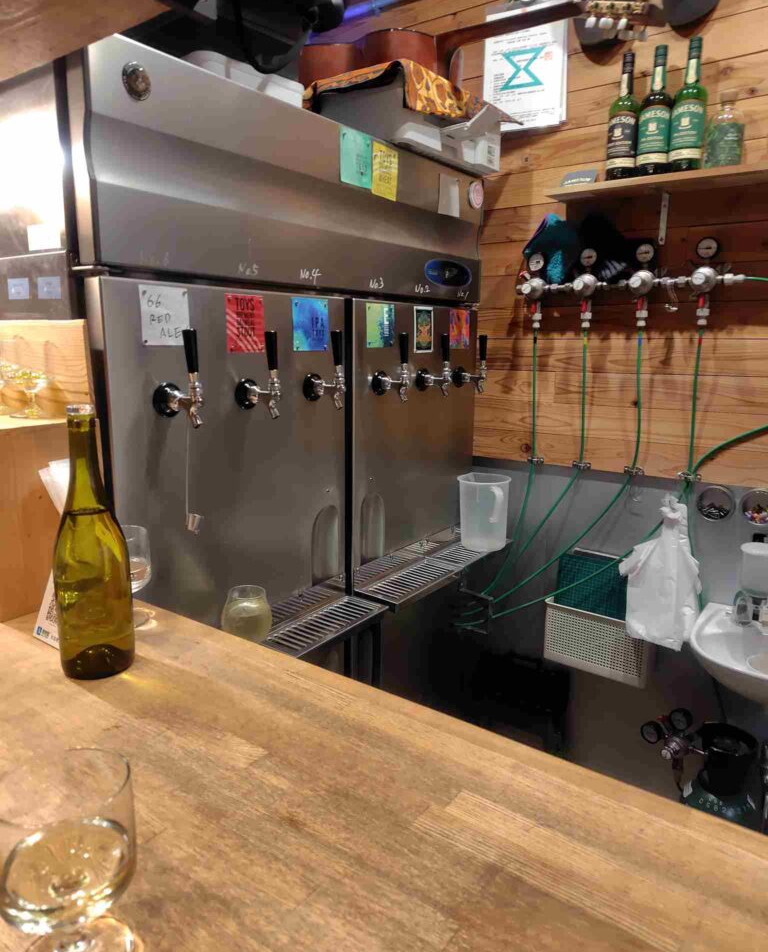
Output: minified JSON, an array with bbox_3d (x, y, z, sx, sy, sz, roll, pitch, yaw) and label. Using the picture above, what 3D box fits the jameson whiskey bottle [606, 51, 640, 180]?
[{"bbox_3d":[0.637,-0.950,1.796,0.078,0.300,0.078,8,14,35],"label":"jameson whiskey bottle"}]

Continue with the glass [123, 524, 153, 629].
[{"bbox_3d":[-0.348,0.134,0.906,0.074,0.122,0.074,8,14,35],"label":"glass"}]

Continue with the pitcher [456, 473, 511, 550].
[{"bbox_3d":[0.298,0.109,1.968,0.150,0.204,0.185,-3,12,-16],"label":"pitcher"}]

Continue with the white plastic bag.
[{"bbox_3d":[0.802,0.275,1.975,0.235,0.440,0.130,8,14,35],"label":"white plastic bag"}]

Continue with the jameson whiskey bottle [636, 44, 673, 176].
[{"bbox_3d":[0.703,-0.939,1.750,0.078,0.300,0.078,8,14,35],"label":"jameson whiskey bottle"}]

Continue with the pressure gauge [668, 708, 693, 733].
[{"bbox_3d":[0.672,0.551,1.536,0.031,0.050,0.050,-8,14,-36],"label":"pressure gauge"}]

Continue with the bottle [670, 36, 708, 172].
[{"bbox_3d":[0.769,-0.930,1.704,0.078,0.300,0.078,8,14,35],"label":"bottle"}]

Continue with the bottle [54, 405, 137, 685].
[{"bbox_3d":[-0.334,0.072,0.771,0.082,0.297,0.082,1,11,5],"label":"bottle"}]

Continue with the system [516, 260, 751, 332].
[{"bbox_3d":[0.694,-0.525,1.970,0.660,0.220,0.110,8,14,35],"label":"system"}]

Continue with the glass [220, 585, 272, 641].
[{"bbox_3d":[-0.252,0.281,1.254,0.090,0.142,0.090,0,11,0],"label":"glass"}]

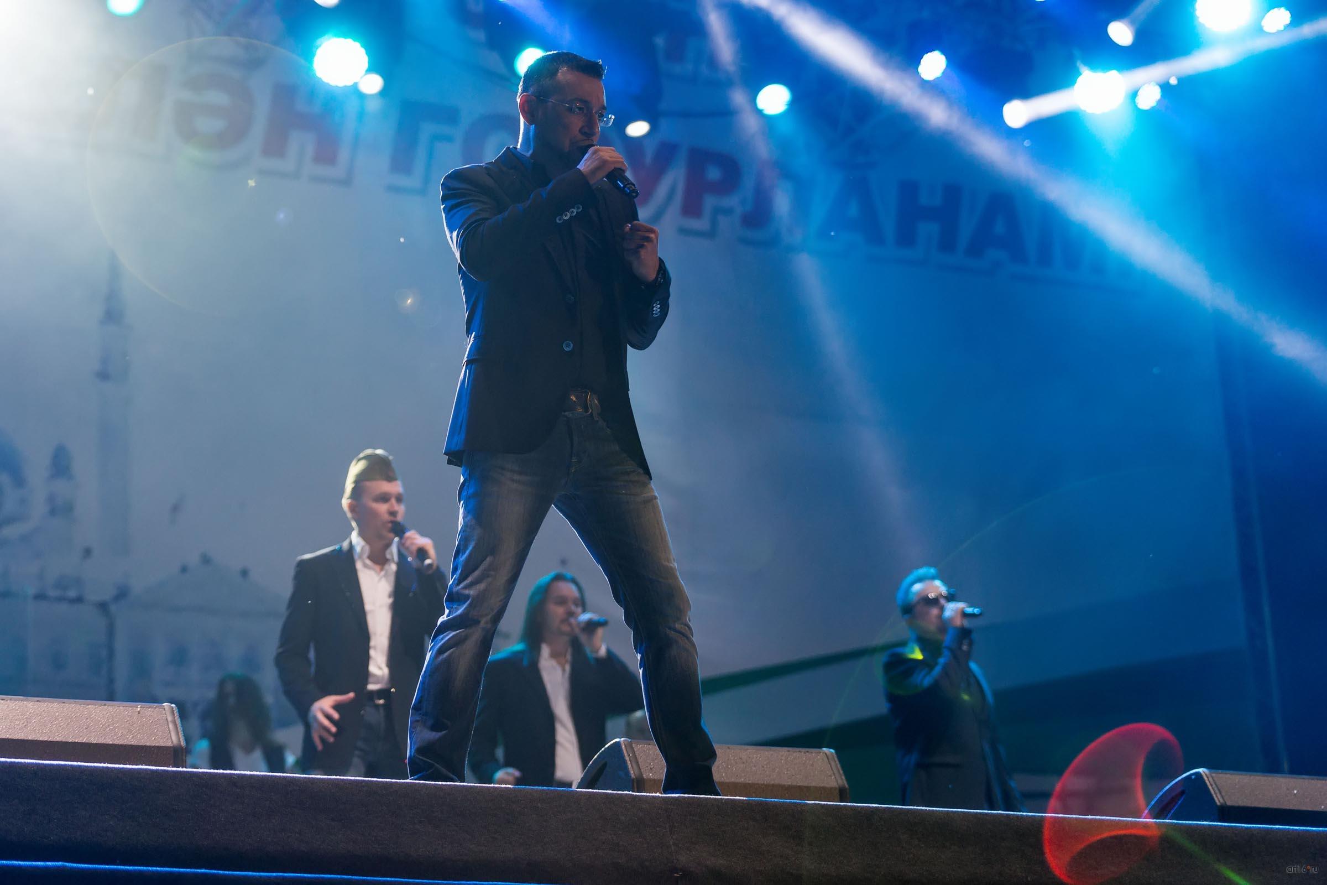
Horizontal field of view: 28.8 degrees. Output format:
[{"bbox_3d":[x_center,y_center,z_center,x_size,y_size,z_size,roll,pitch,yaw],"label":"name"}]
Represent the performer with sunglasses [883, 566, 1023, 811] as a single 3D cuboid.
[{"bbox_3d":[1.215,1.396,10.745,0.580,1.810,0.480,10,-21,-34],"label":"performer with sunglasses"}]

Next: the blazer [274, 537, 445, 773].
[{"bbox_3d":[-1.041,0.714,8.886,0.600,0.840,0.380,7,-20,-28],"label":"blazer"}]

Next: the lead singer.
[{"bbox_3d":[-0.223,-0.083,5.732,0.680,1.750,0.500,12,-22,-38],"label":"lead singer"}]

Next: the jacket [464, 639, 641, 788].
[{"bbox_3d":[-0.422,1.150,10.372,0.680,0.770,0.380,5,-19,-22],"label":"jacket"}]

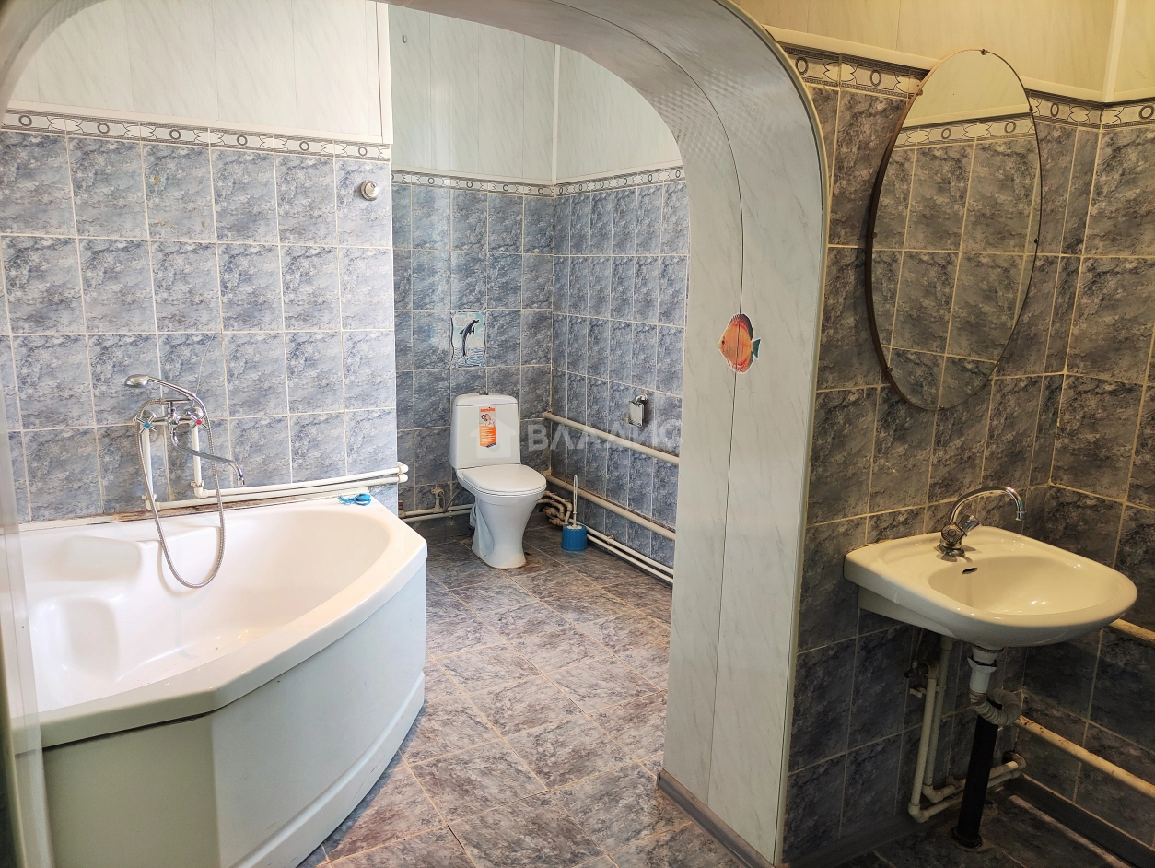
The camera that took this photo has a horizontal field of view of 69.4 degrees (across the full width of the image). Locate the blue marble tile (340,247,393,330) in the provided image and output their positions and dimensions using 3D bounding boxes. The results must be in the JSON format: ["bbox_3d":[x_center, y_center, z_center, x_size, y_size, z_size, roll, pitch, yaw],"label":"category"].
[{"bbox_3d":[-0.783,-0.538,3.100,0.200,0.300,0.010,-5,13,-29],"label":"blue marble tile"}]

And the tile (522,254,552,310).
[{"bbox_3d":[-0.217,-0.824,4.549,0.188,0.300,0.010,-5,13,-28],"label":"tile"}]

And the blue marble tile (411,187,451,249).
[{"bbox_3d":[-0.735,-1.074,4.179,0.200,0.300,0.010,-5,13,-30],"label":"blue marble tile"}]

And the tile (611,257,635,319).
[{"bbox_3d":[0.216,-0.690,3.955,0.010,0.300,0.200,-5,13,-30],"label":"tile"}]

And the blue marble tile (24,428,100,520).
[{"bbox_3d":[-1.687,0.131,2.742,0.200,0.300,0.010,-5,13,-28],"label":"blue marble tile"}]

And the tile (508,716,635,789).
[{"bbox_3d":[-0.022,0.952,2.509,0.300,0.010,0.300,-5,13,-30],"label":"tile"}]

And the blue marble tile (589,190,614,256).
[{"bbox_3d":[0.124,-1.033,4.118,0.010,0.300,0.200,-5,13,-30],"label":"blue marble tile"}]

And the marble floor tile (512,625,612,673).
[{"bbox_3d":[-0.066,0.826,3.176,0.300,0.010,0.300,-5,13,-29],"label":"marble floor tile"}]

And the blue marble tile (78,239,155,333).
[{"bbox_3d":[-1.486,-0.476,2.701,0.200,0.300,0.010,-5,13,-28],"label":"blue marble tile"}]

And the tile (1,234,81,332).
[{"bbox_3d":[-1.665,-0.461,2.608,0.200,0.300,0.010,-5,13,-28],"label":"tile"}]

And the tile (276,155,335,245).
[{"bbox_3d":[-0.952,-0.821,2.942,0.200,0.300,0.010,-5,13,-28],"label":"tile"}]

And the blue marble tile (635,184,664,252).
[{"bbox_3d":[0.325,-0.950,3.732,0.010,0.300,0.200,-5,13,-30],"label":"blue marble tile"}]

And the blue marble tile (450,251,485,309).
[{"bbox_3d":[-0.566,-0.794,4.347,0.200,0.300,0.010,-5,13,-28],"label":"blue marble tile"}]

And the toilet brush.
[{"bbox_3d":[-0.010,0.407,4.370,0.139,0.386,0.139,1,11,0],"label":"toilet brush"}]

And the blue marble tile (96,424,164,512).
[{"bbox_3d":[-1.508,0.116,2.836,0.200,0.300,0.010,-5,13,-28],"label":"blue marble tile"}]

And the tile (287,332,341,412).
[{"bbox_3d":[-0.966,-0.226,3.062,0.200,0.300,0.010,-5,13,-28],"label":"tile"}]

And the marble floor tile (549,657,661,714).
[{"bbox_3d":[0.086,0.874,2.910,0.300,0.010,0.300,-5,13,-30],"label":"marble floor tile"}]

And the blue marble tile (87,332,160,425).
[{"bbox_3d":[-1.491,-0.178,2.757,0.200,0.300,0.010,-5,13,-28],"label":"blue marble tile"}]

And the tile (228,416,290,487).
[{"bbox_3d":[-1.149,0.086,3.024,0.200,0.300,0.010,-5,13,-28],"label":"tile"}]

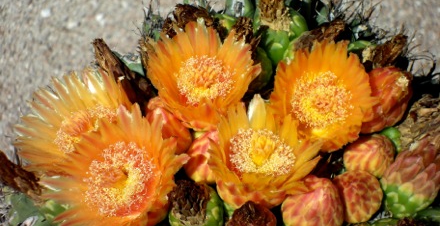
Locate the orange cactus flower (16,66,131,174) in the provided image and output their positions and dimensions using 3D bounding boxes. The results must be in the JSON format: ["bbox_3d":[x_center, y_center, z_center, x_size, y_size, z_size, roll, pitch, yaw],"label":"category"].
[{"bbox_3d":[-0.070,0.014,0.810,0.065,0.045,0.065,-35,43,0],"label":"orange cactus flower"}]

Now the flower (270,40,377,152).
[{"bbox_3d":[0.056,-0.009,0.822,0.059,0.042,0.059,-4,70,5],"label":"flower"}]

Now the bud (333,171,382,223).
[{"bbox_3d":[0.073,0.044,0.800,0.026,0.028,0.026,-13,55,20],"label":"bud"}]

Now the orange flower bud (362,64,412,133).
[{"bbox_3d":[0.089,-0.007,0.825,0.030,0.040,0.030,19,50,-24],"label":"orange flower bud"}]

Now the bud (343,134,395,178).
[{"bbox_3d":[0.079,0.023,0.815,0.025,0.028,0.025,26,45,0],"label":"bud"}]

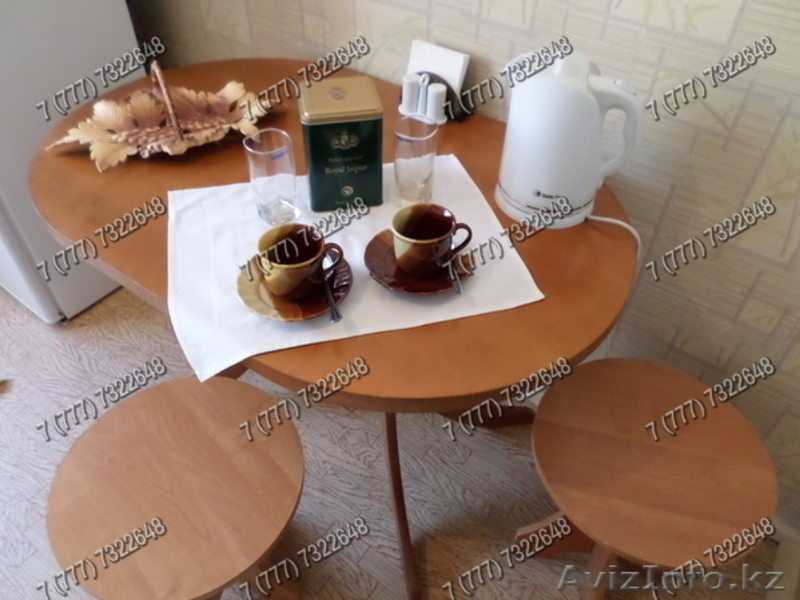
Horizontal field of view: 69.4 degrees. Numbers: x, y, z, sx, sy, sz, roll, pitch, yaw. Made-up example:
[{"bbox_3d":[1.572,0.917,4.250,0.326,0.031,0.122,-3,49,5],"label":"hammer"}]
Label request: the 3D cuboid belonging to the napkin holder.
[{"bbox_3d":[0.058,-0.395,1.056,0.129,0.123,0.063,26,50,24],"label":"napkin holder"}]

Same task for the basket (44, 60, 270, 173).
[{"bbox_3d":[-0.392,-0.318,0.957,0.379,0.138,0.197,-20,48,-20],"label":"basket"}]

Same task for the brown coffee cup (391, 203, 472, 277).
[{"bbox_3d":[0.040,-0.076,0.756,0.102,0.067,0.082,-10,45,-11],"label":"brown coffee cup"}]

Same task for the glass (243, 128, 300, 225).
[{"bbox_3d":[-0.178,-0.172,0.823,0.066,0.122,0.066,1,44,0],"label":"glass"}]

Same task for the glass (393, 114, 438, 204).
[{"bbox_3d":[0.022,-0.204,0.874,0.066,0.124,0.066,1,45,0],"label":"glass"}]

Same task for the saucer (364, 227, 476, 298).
[{"bbox_3d":[0.028,-0.051,0.775,0.147,0.022,0.147,1,44,-1],"label":"saucer"}]

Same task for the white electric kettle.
[{"bbox_3d":[0.233,-0.233,0.830,0.197,0.210,0.152,0,44,-1],"label":"white electric kettle"}]

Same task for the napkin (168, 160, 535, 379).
[{"bbox_3d":[-0.089,-0.066,0.845,0.468,0.064,0.365,-10,45,-11],"label":"napkin"}]

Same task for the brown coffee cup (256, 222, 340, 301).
[{"bbox_3d":[-0.121,-0.045,0.722,0.102,0.067,0.082,-14,46,-15],"label":"brown coffee cup"}]

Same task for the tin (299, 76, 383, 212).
[{"bbox_3d":[-0.087,-0.226,0.856,0.107,0.157,0.097,-8,45,-9],"label":"tin"}]

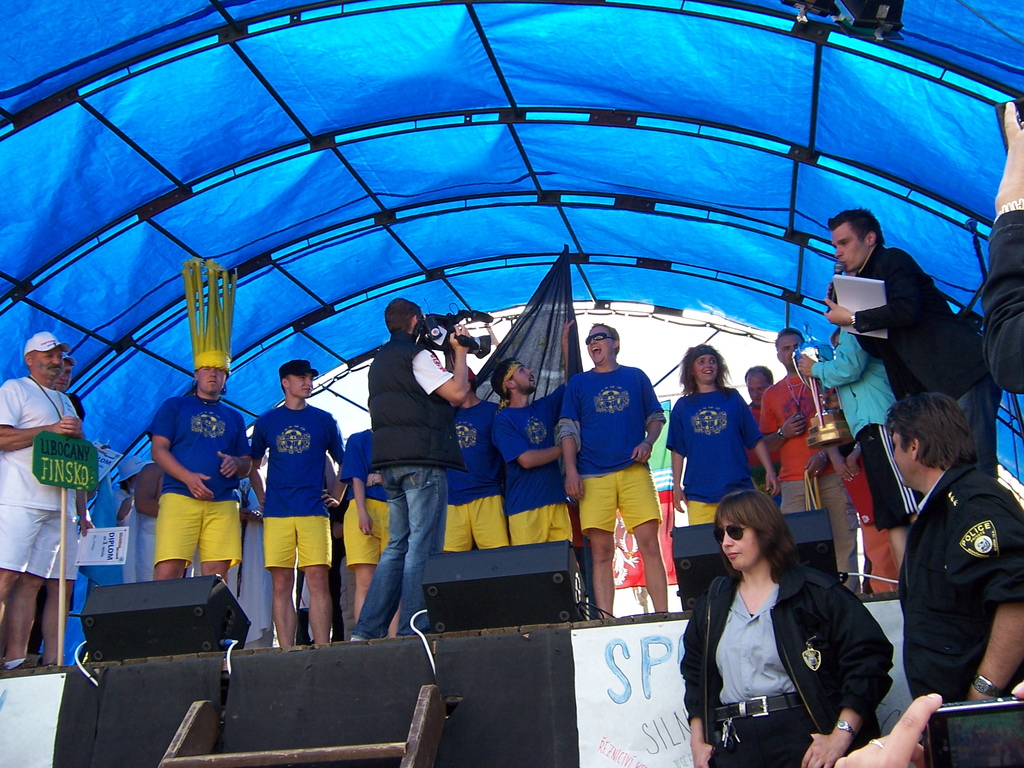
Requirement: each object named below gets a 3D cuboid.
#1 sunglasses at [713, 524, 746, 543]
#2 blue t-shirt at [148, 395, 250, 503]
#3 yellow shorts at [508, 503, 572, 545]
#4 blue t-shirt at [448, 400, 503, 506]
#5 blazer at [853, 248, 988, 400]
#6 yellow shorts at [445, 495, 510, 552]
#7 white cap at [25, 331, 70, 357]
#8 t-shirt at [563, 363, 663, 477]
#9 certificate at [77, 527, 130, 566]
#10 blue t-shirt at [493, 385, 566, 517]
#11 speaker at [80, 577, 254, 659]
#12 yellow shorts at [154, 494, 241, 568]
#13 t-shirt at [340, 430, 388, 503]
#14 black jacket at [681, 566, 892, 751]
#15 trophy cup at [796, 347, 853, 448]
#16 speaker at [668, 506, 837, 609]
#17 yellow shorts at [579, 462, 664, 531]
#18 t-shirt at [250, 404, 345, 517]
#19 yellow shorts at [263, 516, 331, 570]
[{"bbox_3d":[0.664,0.425,2.788,0.135,0.050,0.140,6,-20,-30],"label":"sunglasses"},{"bbox_3d":[-1.921,0.396,6.000,0.600,0.670,0.350,0,-17,-12],"label":"blue t-shirt"},{"bbox_3d":[0.158,0.743,5.611,0.380,0.402,0.280,6,-20,-29],"label":"yellow shorts"},{"bbox_3d":[-0.318,0.422,6.020,0.540,0.670,0.290,-6,-17,5],"label":"blue t-shirt"},{"bbox_3d":[1.732,-0.257,4.150,0.460,0.680,0.490,-30,-12,12],"label":"blazer"},{"bbox_3d":[-0.210,0.820,5.950,0.410,0.430,0.280,-5,-17,4],"label":"yellow shorts"},{"bbox_3d":[-2.584,-0.223,5.430,0.265,0.142,0.178,-9,-18,15],"label":"white cap"},{"bbox_3d":[0.576,0.205,5.661,0.560,0.673,0.300,-7,-18,9],"label":"t-shirt"},{"bbox_3d":[-2.282,0.909,5.450,0.297,0.210,0.008,-4,-20,10],"label":"certificate"},{"bbox_3d":[0.120,0.415,6.000,0.500,0.710,0.360,7,-20,-32],"label":"blue t-shirt"},{"bbox_3d":[-1.817,1.225,5.120,0.740,0.390,0.420,-8,-17,12],"label":"speaker"},{"bbox_3d":[-1.788,0.839,5.550,0.490,0.430,0.330,-3,-17,-5],"label":"yellow shorts"},{"bbox_3d":[-0.819,0.508,6.080,0.500,0.620,0.280,-5,-17,2],"label":"t-shirt"},{"bbox_3d":[0.838,0.829,2.970,0.550,0.560,0.340,-17,-21,36],"label":"black jacket"},{"bbox_3d":[1.688,0.031,5.361,0.260,0.655,0.220,-10,-19,17],"label":"trophy cup"},{"bbox_3d":[1.029,0.756,4.047,0.620,0.360,0.420,-10,-19,18],"label":"speaker"},{"bbox_3d":[0.608,0.641,5.521,0.440,0.429,0.290,-6,-18,6],"label":"yellow shorts"},{"bbox_3d":[-1.303,0.465,5.930,0.570,0.700,0.290,-3,-17,-5],"label":"t-shirt"},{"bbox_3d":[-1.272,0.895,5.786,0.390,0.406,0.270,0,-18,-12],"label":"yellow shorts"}]

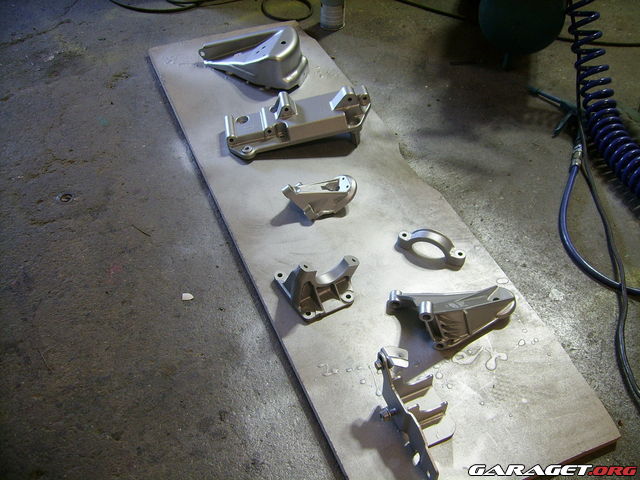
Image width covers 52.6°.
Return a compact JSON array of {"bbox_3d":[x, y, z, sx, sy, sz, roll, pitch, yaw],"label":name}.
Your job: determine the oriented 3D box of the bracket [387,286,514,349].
[{"bbox_3d":[0.218,0.115,1.047,0.208,0.067,0.107,-3,47,-3],"label":"bracket"}]

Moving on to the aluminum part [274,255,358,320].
[{"bbox_3d":[0.001,0.058,1.095,0.121,0.073,0.116,-20,50,-19],"label":"aluminum part"}]

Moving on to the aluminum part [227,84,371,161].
[{"bbox_3d":[-0.048,-0.246,1.375,0.303,0.083,0.103,-12,48,-12],"label":"aluminum part"}]

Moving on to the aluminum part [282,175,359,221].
[{"bbox_3d":[-0.001,-0.081,1.235,0.142,0.060,0.065,-6,47,-6],"label":"aluminum part"}]

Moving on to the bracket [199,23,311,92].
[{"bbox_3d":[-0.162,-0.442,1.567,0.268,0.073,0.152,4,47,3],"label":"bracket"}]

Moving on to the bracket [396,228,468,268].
[{"bbox_3d":[0.204,0.005,1.170,0.124,0.038,0.022,19,49,17],"label":"bracket"}]

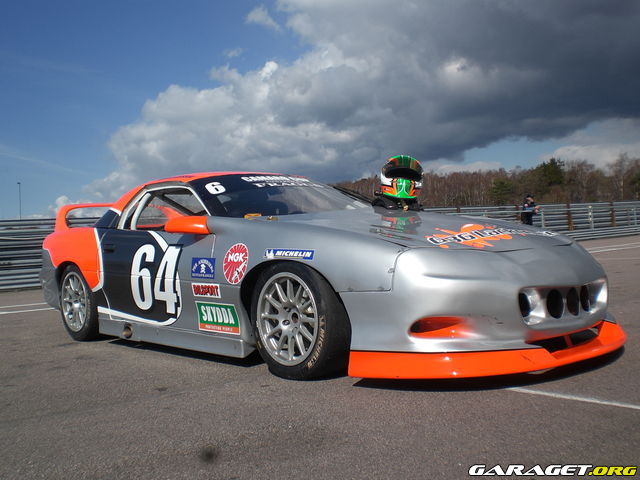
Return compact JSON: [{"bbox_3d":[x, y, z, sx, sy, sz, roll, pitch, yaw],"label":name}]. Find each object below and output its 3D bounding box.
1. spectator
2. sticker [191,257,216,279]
[{"bbox_3d":[7.570,-0.785,23.808,0.450,1.740,0.500,-3,1,35],"label":"spectator"},{"bbox_3d":[-0.676,0.167,3.916,0.020,0.119,0.247,-3,0,-43],"label":"sticker"}]

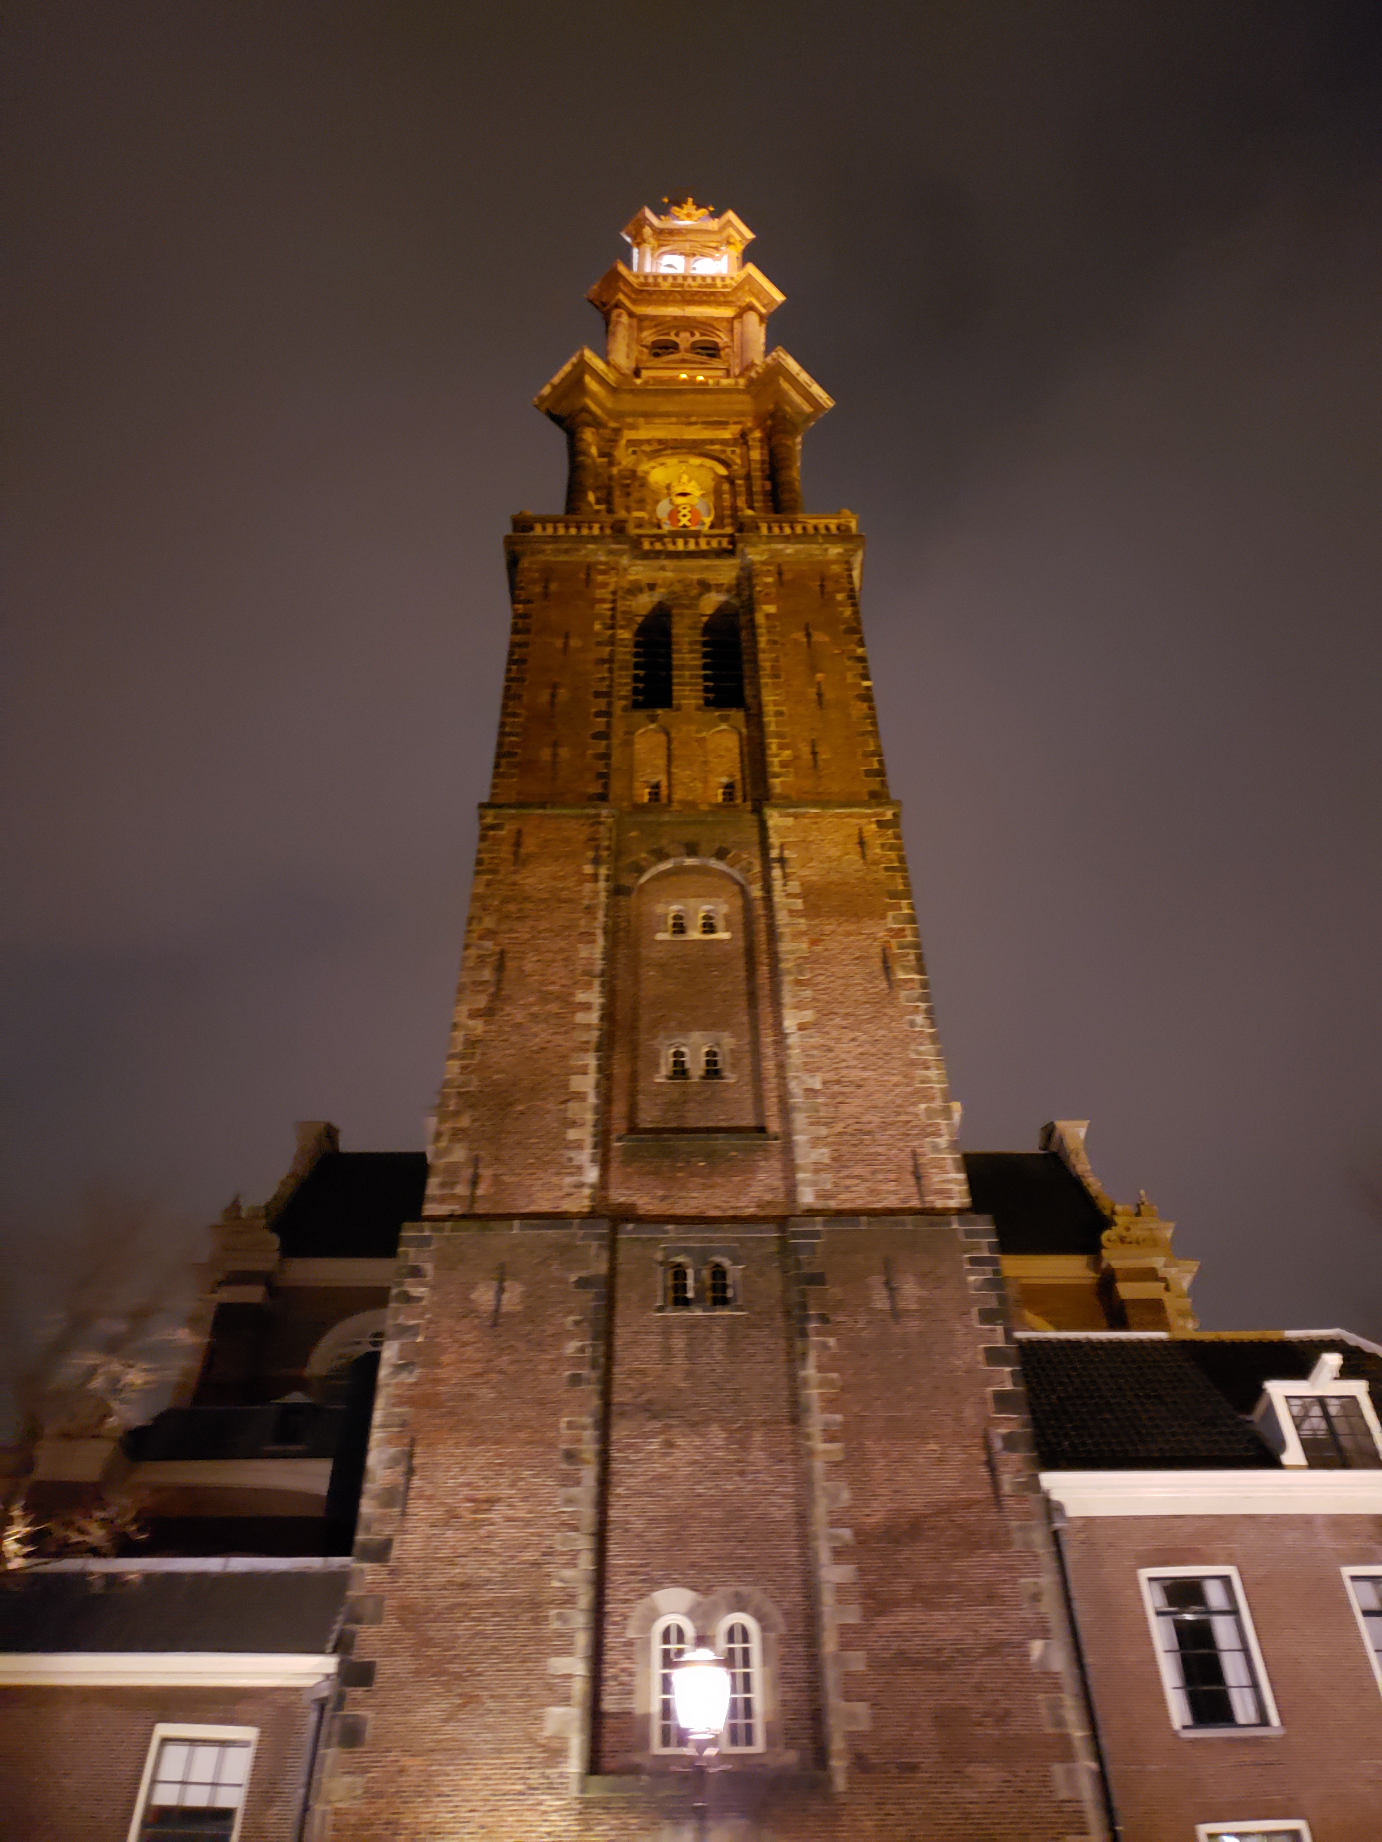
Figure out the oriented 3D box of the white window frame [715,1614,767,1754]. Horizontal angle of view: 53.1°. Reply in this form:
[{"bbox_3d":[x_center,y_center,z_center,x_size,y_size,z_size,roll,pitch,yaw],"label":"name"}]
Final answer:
[{"bbox_3d":[0.755,11.409,20.776,0.713,1.918,0.150,0,-44,-1],"label":"white window frame"}]

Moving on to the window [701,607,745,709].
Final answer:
[{"bbox_3d":[0.930,-7.759,40.317,1.127,5.040,0.300,0,-44,-1],"label":"window"}]

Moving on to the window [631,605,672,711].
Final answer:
[{"bbox_3d":[-1.109,-7.742,40.280,1.128,5.047,0.300,0,-44,-1],"label":"window"}]

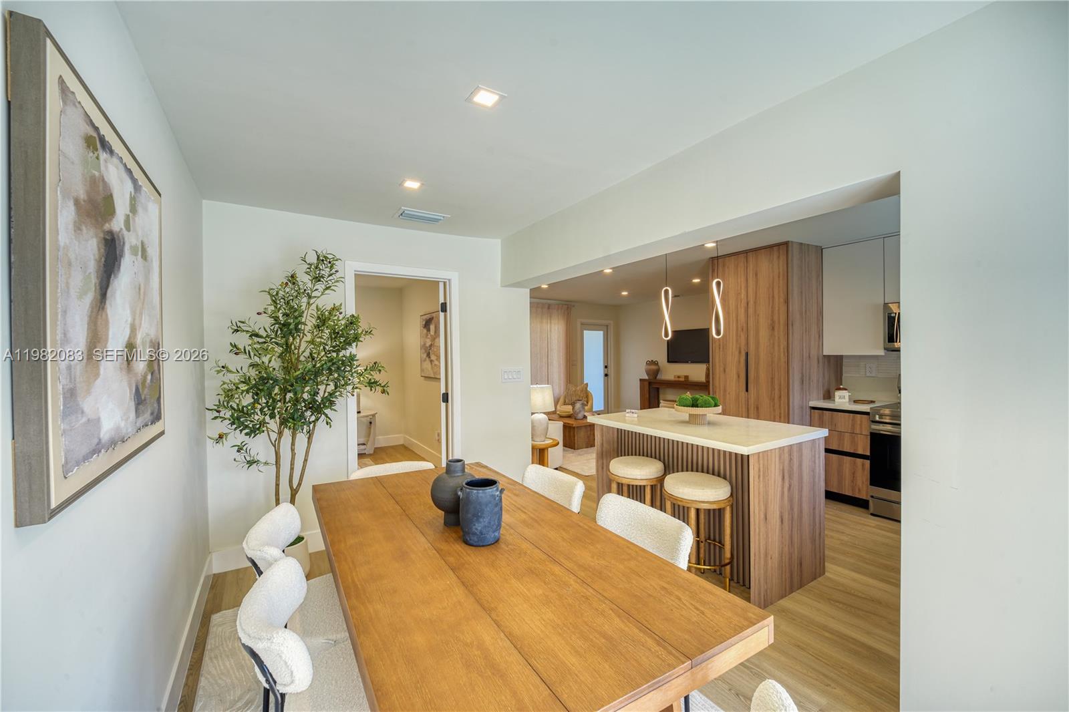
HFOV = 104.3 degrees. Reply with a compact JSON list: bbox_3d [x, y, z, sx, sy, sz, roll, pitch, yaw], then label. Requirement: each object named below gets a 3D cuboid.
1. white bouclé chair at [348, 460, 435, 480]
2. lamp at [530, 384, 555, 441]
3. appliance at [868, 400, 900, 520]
[{"bbox_3d":[-0.710,1.019,2.273,0.500,0.790,0.550,-1,1,-33],"label":"white bouclé chair"},{"bbox_3d":[0.042,0.604,4.478,0.360,0.610,0.360,-1,1,0],"label":"lamp"},{"bbox_3d":[3.376,0.899,3.433,0.700,0.925,0.760,-1,1,-33],"label":"appliance"}]

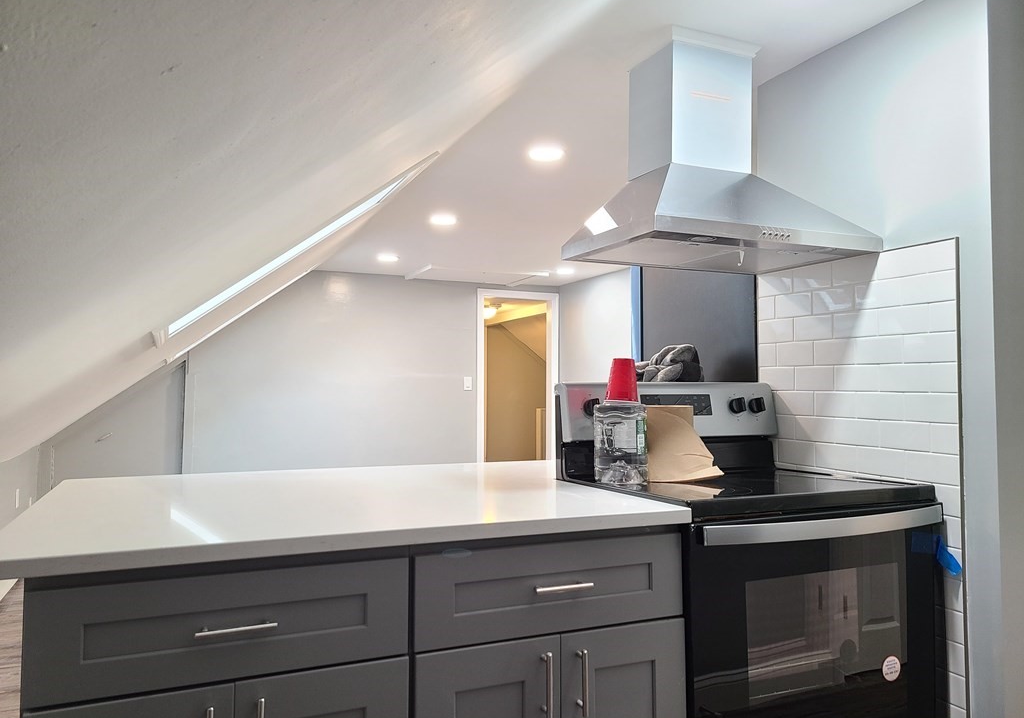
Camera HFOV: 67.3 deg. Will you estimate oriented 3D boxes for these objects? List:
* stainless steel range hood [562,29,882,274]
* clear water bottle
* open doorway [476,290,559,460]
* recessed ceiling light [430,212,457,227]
[{"bbox_3d":[0.592,-0.622,2.239,0.747,0.650,0.477,1,-2,-23],"label":"stainless steel range hood"},{"bbox_3d":[0.295,0.174,2.080,0.144,0.325,0.144,0,-2,0],"label":"clear water bottle"},{"bbox_3d":[0.049,0.396,7.761,0.886,2.148,0.130,1,-2,-23],"label":"open doorway"},{"bbox_3d":[-0.423,-0.861,4.764,0.170,0.030,0.170,1,-2,-23],"label":"recessed ceiling light"}]

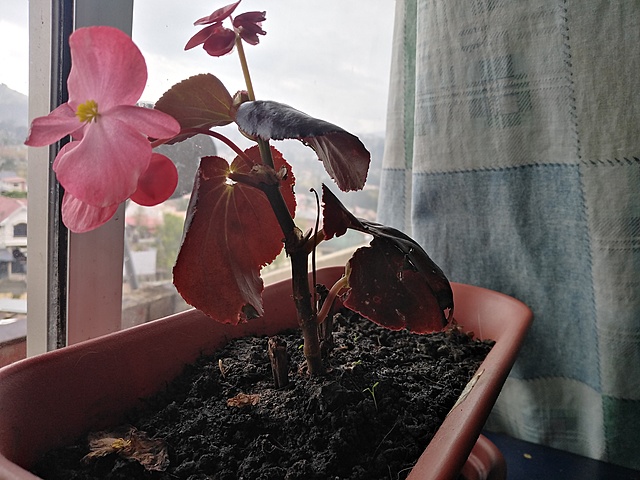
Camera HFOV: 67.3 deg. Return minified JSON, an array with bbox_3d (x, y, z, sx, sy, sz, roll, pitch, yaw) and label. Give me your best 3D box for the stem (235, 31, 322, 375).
[{"bbox_3d":[-0.022,-0.018,0.277,0.028,0.201,0.026,-12,6,0],"label":"stem"}]

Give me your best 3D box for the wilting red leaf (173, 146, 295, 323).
[{"bbox_3d":[-0.050,-0.004,0.281,0.067,0.103,0.045,6,9,0],"label":"wilting red leaf"}]

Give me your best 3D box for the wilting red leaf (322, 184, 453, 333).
[{"bbox_3d":[0.042,0.013,0.296,0.085,0.084,0.055,4,9,-8],"label":"wilting red leaf"}]

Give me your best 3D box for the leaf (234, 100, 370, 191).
[{"bbox_3d":[-0.010,-0.051,0.261,0.074,0.044,0.050,6,9,0],"label":"leaf"}]

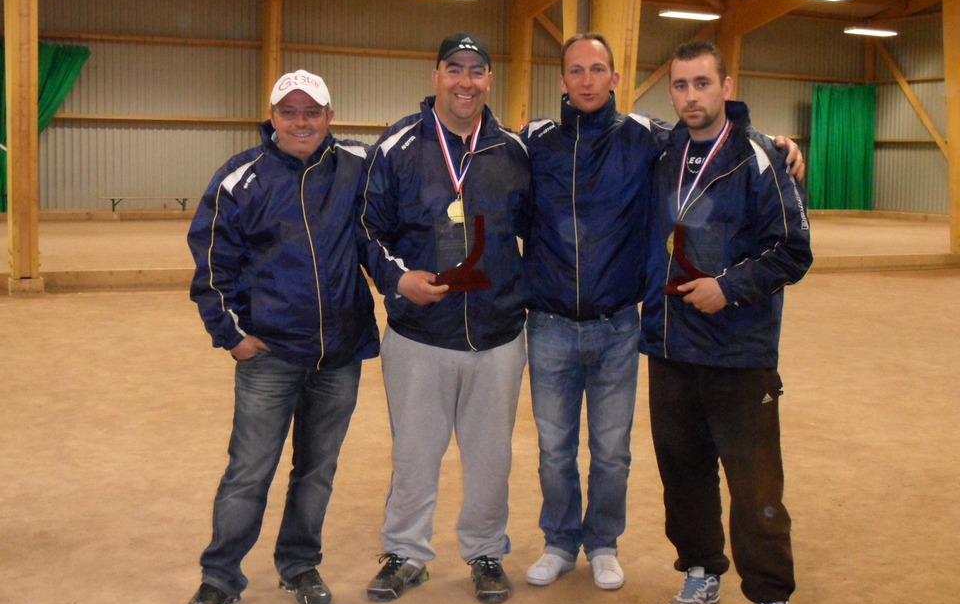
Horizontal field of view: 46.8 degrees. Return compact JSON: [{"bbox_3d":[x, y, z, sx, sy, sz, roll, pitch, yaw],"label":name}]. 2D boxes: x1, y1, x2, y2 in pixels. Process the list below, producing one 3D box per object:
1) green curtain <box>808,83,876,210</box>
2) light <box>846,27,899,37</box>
[{"bbox_3d":[8.986,-3.855,27.500,1.700,3.150,0.220,0,7,-8],"label":"green curtain"},{"bbox_3d":[9.352,-6.455,26.500,1.500,0.110,0.250,-1,8,-19],"label":"light"}]

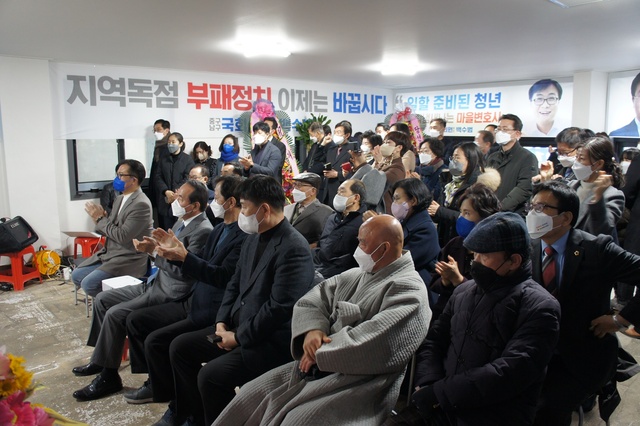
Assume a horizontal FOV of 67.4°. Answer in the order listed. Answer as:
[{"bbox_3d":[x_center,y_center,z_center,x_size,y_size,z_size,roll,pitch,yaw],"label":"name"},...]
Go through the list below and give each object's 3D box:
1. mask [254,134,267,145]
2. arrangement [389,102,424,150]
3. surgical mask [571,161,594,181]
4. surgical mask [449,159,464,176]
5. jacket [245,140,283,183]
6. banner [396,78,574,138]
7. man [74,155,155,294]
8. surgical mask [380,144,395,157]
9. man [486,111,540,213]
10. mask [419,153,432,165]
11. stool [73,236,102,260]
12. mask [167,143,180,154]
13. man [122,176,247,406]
[{"bbox_3d":[-0.670,-0.832,5.400,0.135,0.125,0.090,8,12,39],"label":"mask"},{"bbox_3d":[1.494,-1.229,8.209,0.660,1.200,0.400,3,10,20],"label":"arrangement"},{"bbox_3d":[1.434,-0.232,2.620,0.085,0.115,0.130,-3,10,-20],"label":"surgical mask"},{"bbox_3d":[0.976,-0.322,3.430,0.088,0.110,0.125,-5,10,-29],"label":"surgical mask"},{"bbox_3d":[-0.655,-0.473,5.544,0.500,0.660,0.380,9,13,44],"label":"jacket"},{"bbox_3d":[2.560,-1.677,8.033,3.120,0.820,0.030,9,13,43],"label":"banner"},{"bbox_3d":[-1.685,0.249,3.927,0.700,1.280,0.540,-6,11,-34],"label":"man"},{"bbox_3d":[0.635,-0.580,4.450,0.090,0.120,0.130,-5,10,-29],"label":"surgical mask"},{"bbox_3d":[1.660,0.014,4.187,0.320,1.720,0.470,-7,12,-40],"label":"man"},{"bbox_3d":[0.935,-0.478,4.250,0.085,0.115,0.130,-7,11,-37],"label":"mask"},{"bbox_3d":[-2.605,0.480,5.450,0.310,0.430,0.310,6,11,30],"label":"stool"},{"bbox_3d":[-1.647,-0.719,5.400,0.130,0.110,0.085,5,10,27],"label":"mask"},{"bbox_3d":[-0.768,0.438,2.798,0.780,1.260,0.530,-6,11,-34],"label":"man"}]

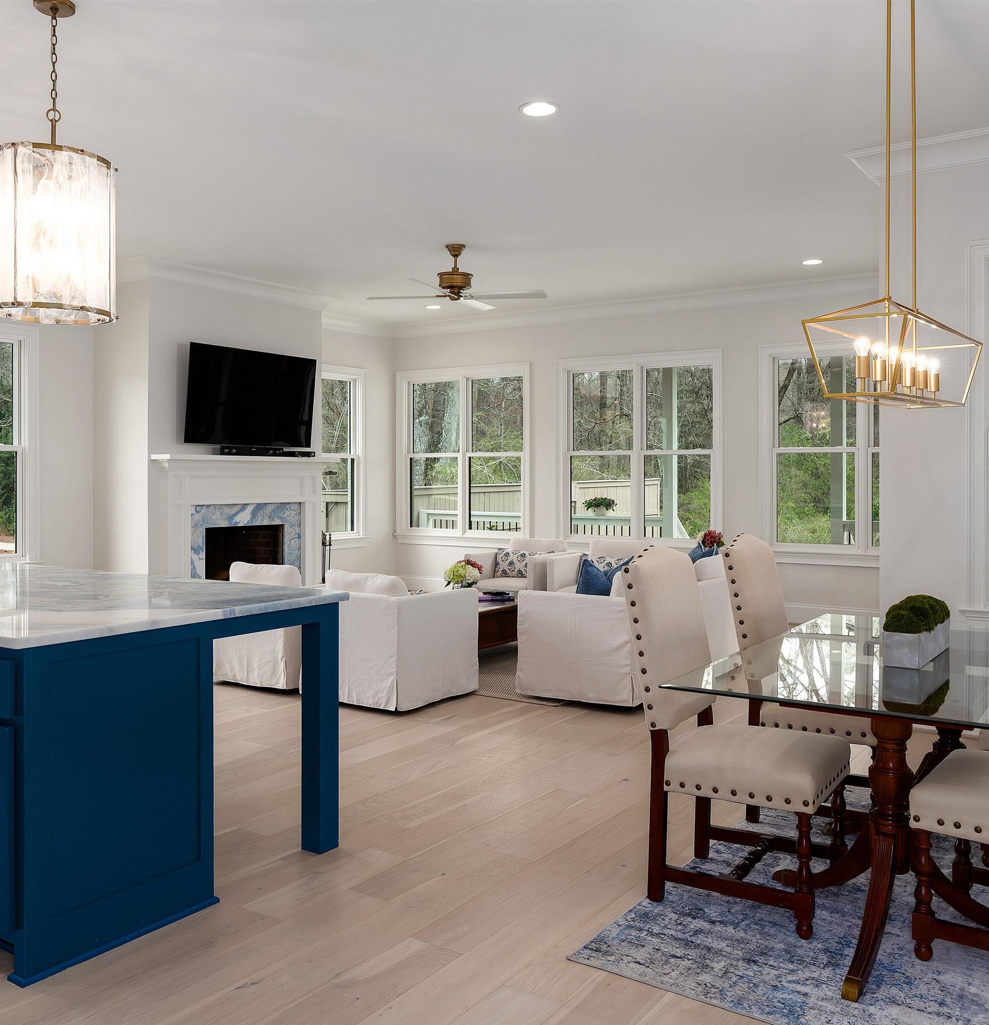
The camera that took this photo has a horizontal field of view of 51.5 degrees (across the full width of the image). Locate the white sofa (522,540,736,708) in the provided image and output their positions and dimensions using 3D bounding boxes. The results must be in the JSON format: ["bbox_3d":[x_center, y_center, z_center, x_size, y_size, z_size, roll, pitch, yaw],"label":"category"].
[{"bbox_3d":[1.045,0.681,6.932,0.810,0.820,1.990,1,2,34],"label":"white sofa"}]

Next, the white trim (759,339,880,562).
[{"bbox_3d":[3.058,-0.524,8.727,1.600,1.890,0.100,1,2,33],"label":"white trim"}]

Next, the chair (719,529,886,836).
[{"bbox_3d":[1.271,0.643,4.026,0.625,1.100,0.485,1,2,34],"label":"chair"}]

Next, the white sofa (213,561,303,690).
[{"bbox_3d":[-1.474,0.733,7.033,0.820,0.800,0.780,1,2,31],"label":"white sofa"}]

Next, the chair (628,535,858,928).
[{"bbox_3d":[0.790,0.669,3.294,0.630,1.100,0.485,1,2,34],"label":"chair"}]

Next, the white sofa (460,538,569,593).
[{"bbox_3d":[0.249,0.622,8.899,0.700,0.800,0.750,1,2,34],"label":"white sofa"}]

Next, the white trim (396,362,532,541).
[{"bbox_3d":[-0.379,-0.660,11.612,1.888,1.954,0.110,1,2,34],"label":"white trim"}]

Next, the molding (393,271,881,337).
[{"bbox_3d":[1.330,-1.944,9.731,5.800,0.150,0.130,1,2,33],"label":"molding"}]

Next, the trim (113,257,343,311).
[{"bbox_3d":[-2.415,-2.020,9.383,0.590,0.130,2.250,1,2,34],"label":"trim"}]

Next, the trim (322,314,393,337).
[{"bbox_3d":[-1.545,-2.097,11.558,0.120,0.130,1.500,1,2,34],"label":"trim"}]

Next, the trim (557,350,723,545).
[{"bbox_3d":[1.357,-0.558,9.815,1.690,1.870,0.100,1,2,33],"label":"trim"}]

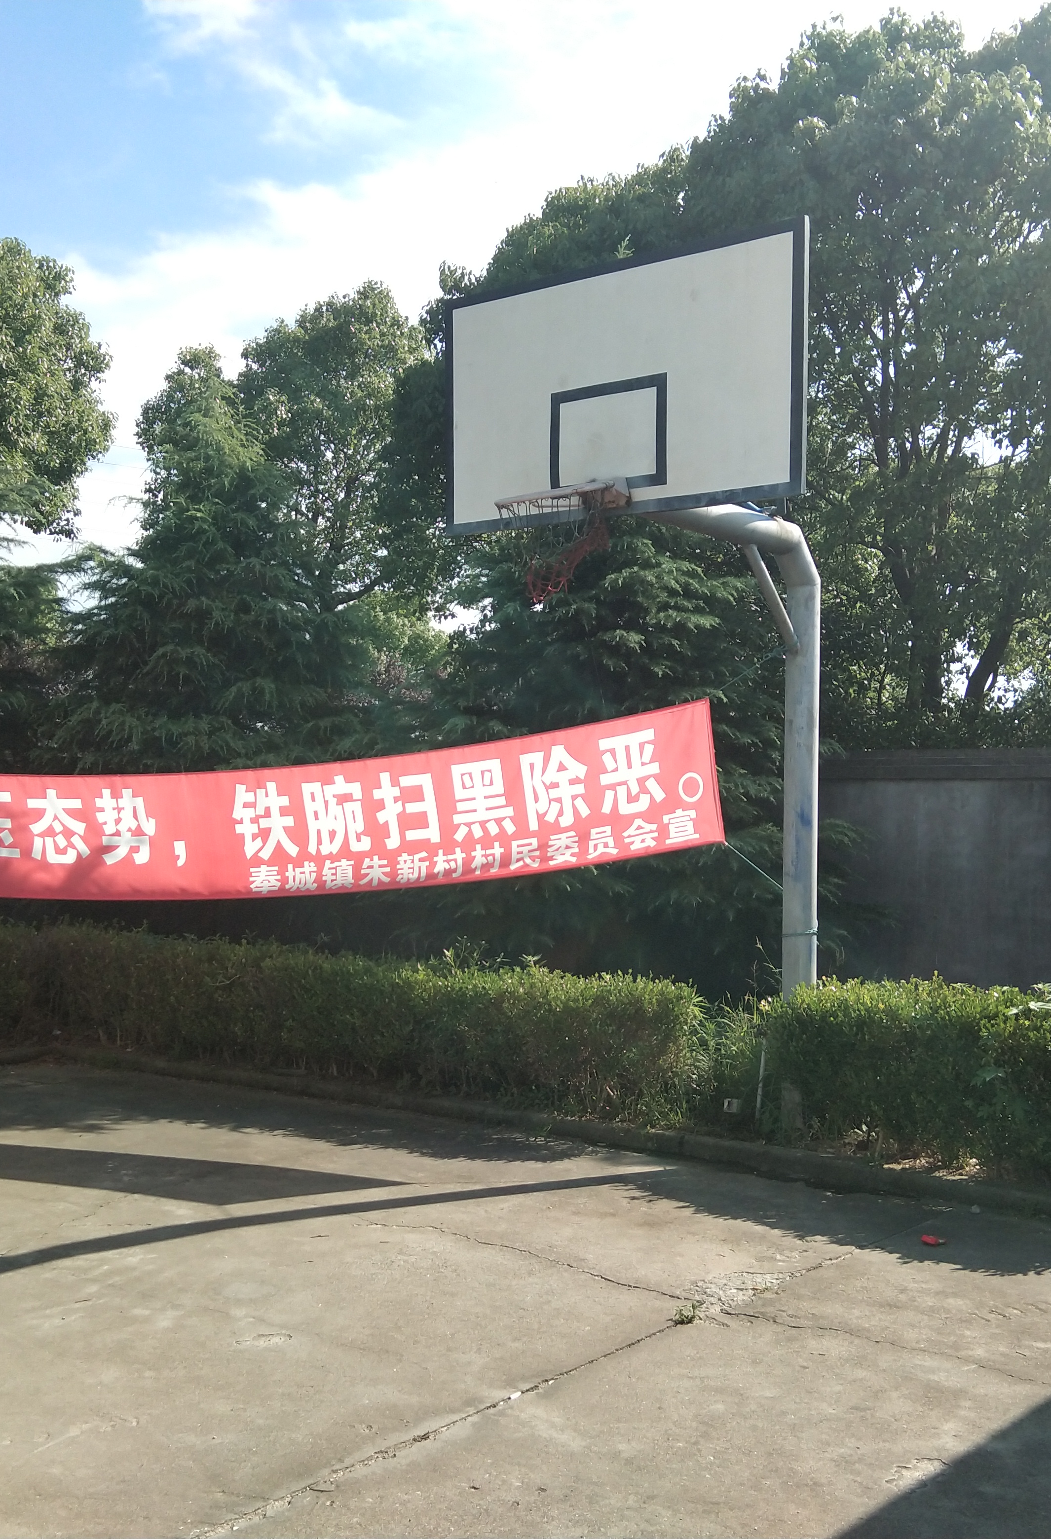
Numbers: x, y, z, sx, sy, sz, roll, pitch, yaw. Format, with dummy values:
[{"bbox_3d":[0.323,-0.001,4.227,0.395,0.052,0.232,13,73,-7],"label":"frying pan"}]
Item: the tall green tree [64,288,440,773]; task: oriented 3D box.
[{"bbox_3d":[-2.220,-1.050,14.900,3.100,5.800,3.000,1,-2,9],"label":"tall green tree"}]

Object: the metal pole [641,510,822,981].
[{"bbox_3d":[0.856,0.295,8.040,0.160,2.920,1.450,-1,-2,41],"label":"metal pole"}]

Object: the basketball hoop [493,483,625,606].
[{"bbox_3d":[0.145,-0.885,7.220,0.470,0.460,0.600,-1,-2,41],"label":"basketball hoop"}]

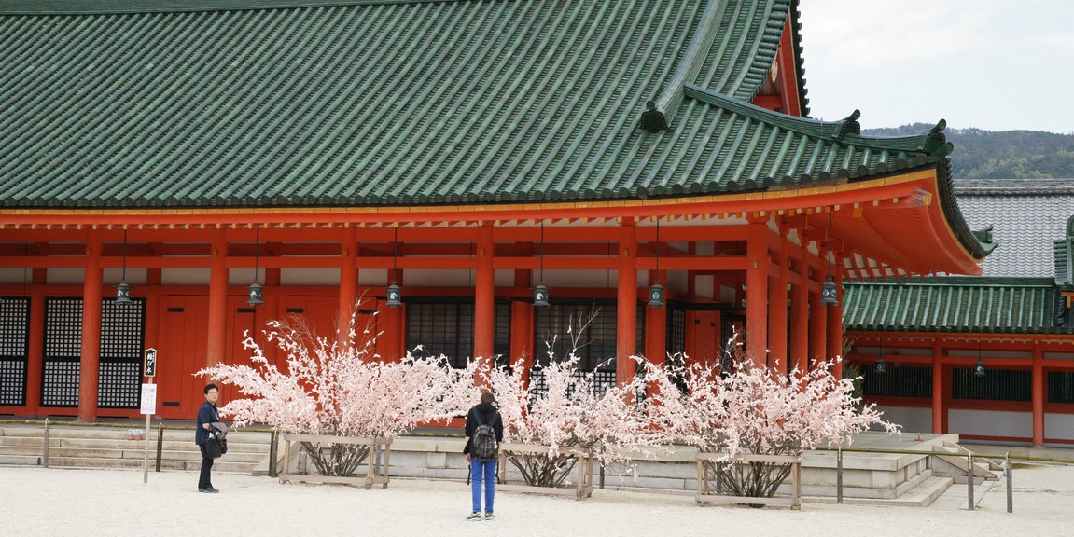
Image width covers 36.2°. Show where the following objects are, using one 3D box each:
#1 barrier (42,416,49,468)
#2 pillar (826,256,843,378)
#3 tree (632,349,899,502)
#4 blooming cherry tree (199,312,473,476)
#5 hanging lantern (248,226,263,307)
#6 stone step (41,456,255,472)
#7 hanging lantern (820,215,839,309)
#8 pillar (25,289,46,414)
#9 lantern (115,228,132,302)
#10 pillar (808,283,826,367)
[{"bbox_3d":[-8.970,3.209,30.016,0.100,0.880,0.100,0,-4,18],"label":"barrier"},{"bbox_3d":[6.820,1.746,37.702,0.360,3.850,0.360,0,-4,18],"label":"pillar"},{"bbox_3d":[3.343,2.342,24.469,3.850,2.430,3.000,0,-4,18],"label":"tree"},{"bbox_3d":[-3.231,2.088,26.429,4.100,2.750,3.000,1,-3,0],"label":"blooming cherry tree"},{"bbox_3d":[-5.305,-0.037,31.127,0.300,1.508,0.300,0,-4,18],"label":"hanging lantern"},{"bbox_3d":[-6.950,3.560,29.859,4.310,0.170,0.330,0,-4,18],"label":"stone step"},{"bbox_3d":[4.903,-0.149,27.553,0.310,1.560,0.310,0,-4,18],"label":"hanging lantern"},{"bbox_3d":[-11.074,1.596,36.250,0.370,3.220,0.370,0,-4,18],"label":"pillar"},{"bbox_3d":[-8.033,-0.047,32.020,0.300,1.497,0.300,0,-4,18],"label":"lantern"},{"bbox_3d":[6.085,1.594,35.526,0.360,3.850,0.360,0,-4,18],"label":"pillar"}]

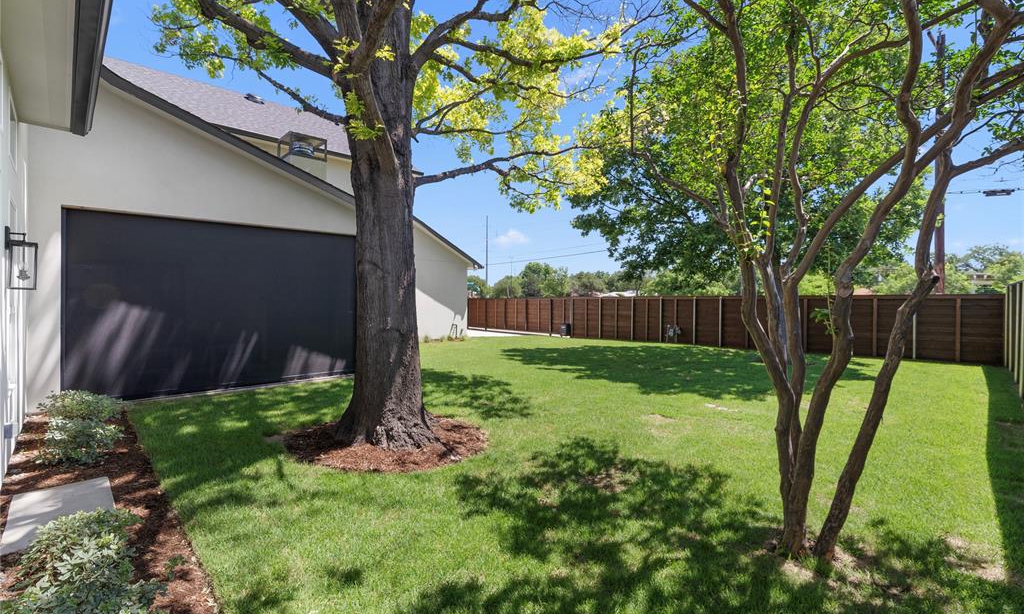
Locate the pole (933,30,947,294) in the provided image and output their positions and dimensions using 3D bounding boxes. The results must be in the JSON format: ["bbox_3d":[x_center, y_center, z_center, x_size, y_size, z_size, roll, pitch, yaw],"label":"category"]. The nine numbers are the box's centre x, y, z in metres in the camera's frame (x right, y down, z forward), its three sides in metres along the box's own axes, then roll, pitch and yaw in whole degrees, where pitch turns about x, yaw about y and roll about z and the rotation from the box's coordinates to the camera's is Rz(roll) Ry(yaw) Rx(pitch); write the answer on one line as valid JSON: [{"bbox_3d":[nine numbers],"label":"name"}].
[{"bbox_3d":[14.600,-4.000,14.500,0.280,10.900,0.280,0,1,0],"label":"pole"}]

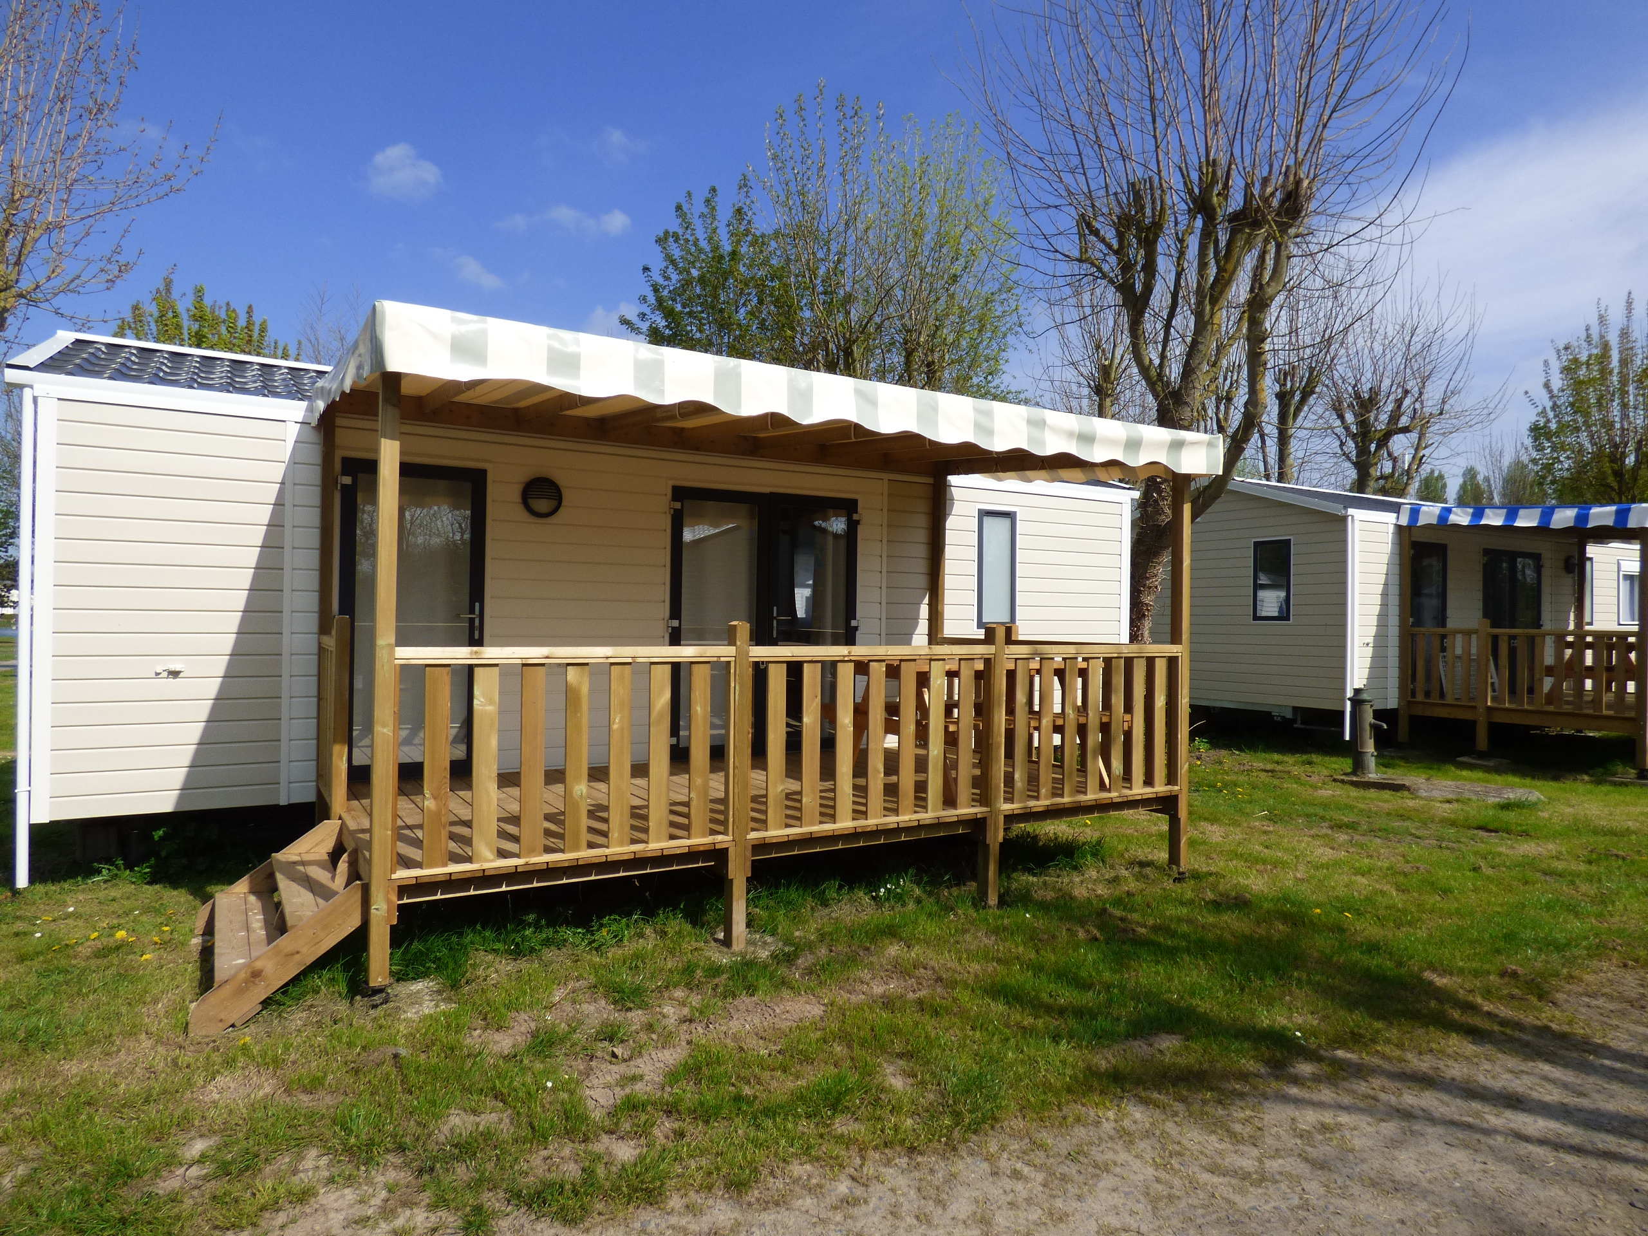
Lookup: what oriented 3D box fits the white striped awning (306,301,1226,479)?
[{"bbox_3d":[-0.273,-1.170,6.030,5.043,0.550,2.726,1,-1,-30],"label":"white striped awning"}]

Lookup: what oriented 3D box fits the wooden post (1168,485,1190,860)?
[{"bbox_3d":[2.270,0.304,6.057,0.070,2.522,0.070,1,-1,-30],"label":"wooden post"}]

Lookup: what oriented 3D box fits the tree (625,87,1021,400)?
[{"bbox_3d":[0.000,-4.000,17.000,6.900,10.900,6.600,1,-1,0],"label":"tree"}]

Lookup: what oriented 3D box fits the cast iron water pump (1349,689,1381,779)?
[{"bbox_3d":[5.505,1.141,9.625,0.250,0.920,0.350,1,0,-34],"label":"cast iron water pump"}]

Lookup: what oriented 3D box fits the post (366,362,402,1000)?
[{"bbox_3d":[-1.713,0.191,3.708,0.070,2.438,0.070,1,-1,-30],"label":"post"}]

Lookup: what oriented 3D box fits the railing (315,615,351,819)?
[{"bbox_3d":[-2.769,0.535,5.375,0.070,1.062,1.178,1,-1,-30],"label":"railing"}]

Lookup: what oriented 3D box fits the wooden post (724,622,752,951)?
[{"bbox_3d":[-0.407,0.783,4.475,0.070,1.523,0.070,1,-1,-30],"label":"wooden post"}]

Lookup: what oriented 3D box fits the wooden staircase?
[{"bbox_3d":[-2.369,1.255,4.132,0.570,0.499,1.331,1,-1,-30],"label":"wooden staircase"}]

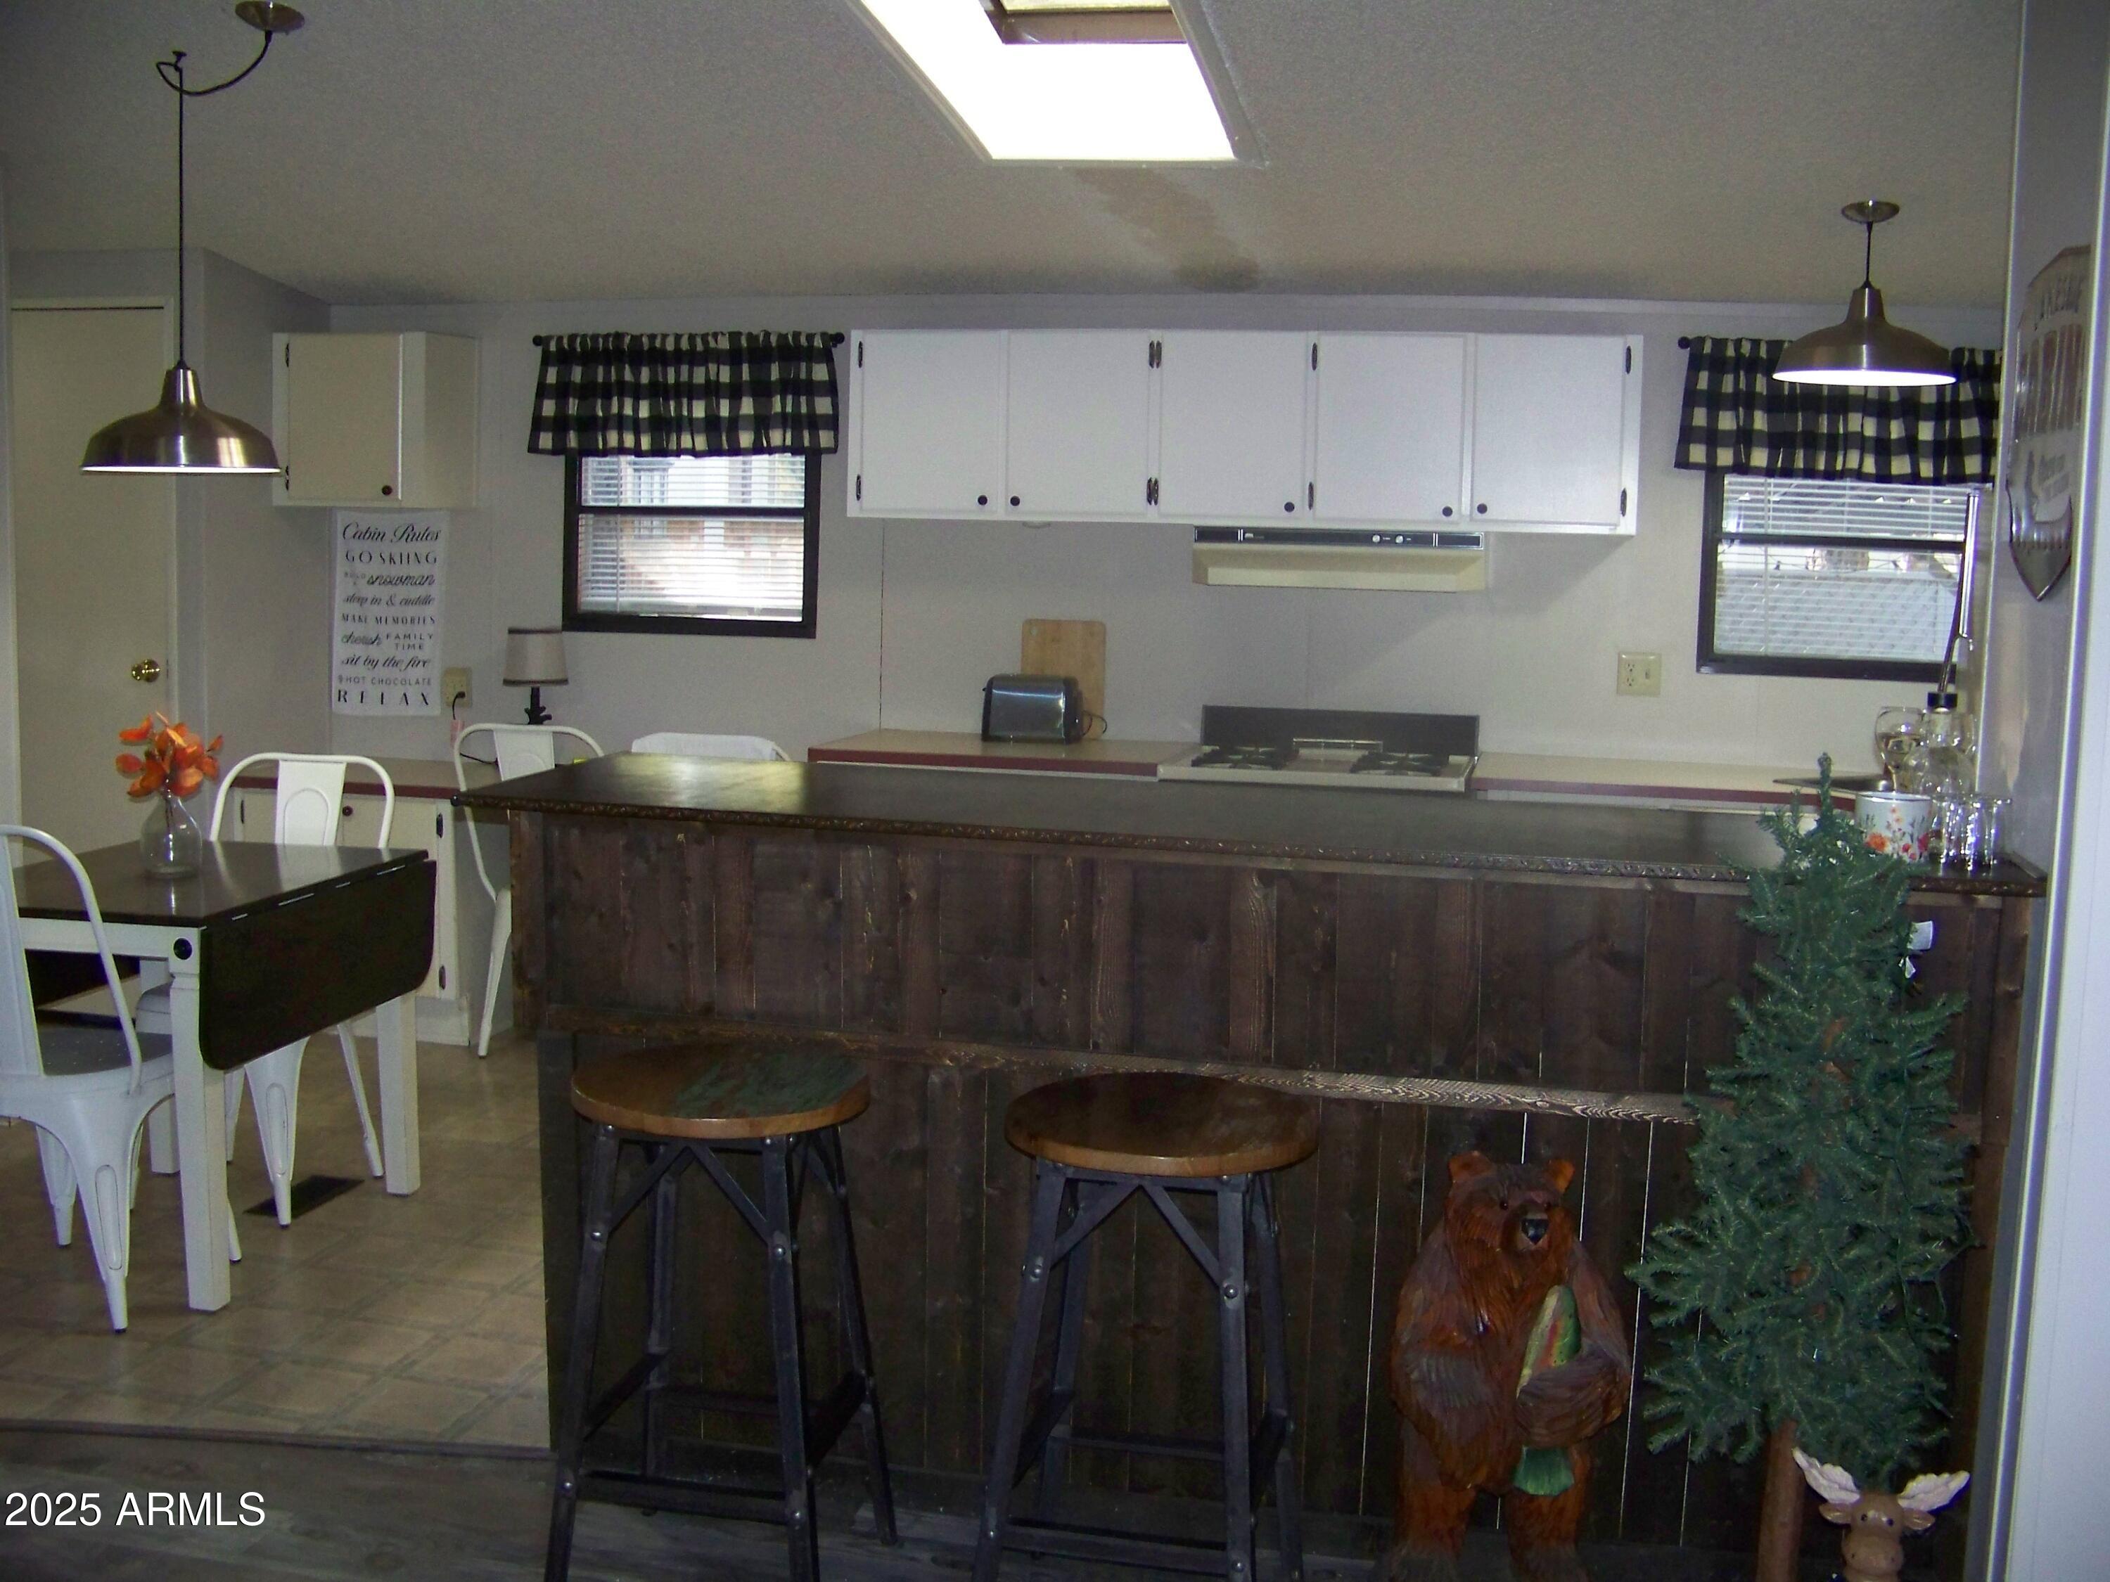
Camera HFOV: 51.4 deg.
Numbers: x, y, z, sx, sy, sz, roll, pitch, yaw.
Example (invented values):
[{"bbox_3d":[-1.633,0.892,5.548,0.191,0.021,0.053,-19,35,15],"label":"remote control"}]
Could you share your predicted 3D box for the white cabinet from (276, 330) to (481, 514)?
[{"bbox_3d":[-1.991,-1.080,6.435,0.495,0.500,0.310,3,7,12],"label":"white cabinet"}]

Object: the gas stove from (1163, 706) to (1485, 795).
[{"bbox_3d":[0.689,0.323,5.766,0.760,1.020,0.680,3,7,12],"label":"gas stove"}]

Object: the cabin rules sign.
[{"bbox_3d":[-1.992,-0.527,6.544,0.365,0.605,0.015,3,7,11],"label":"cabin rules sign"}]

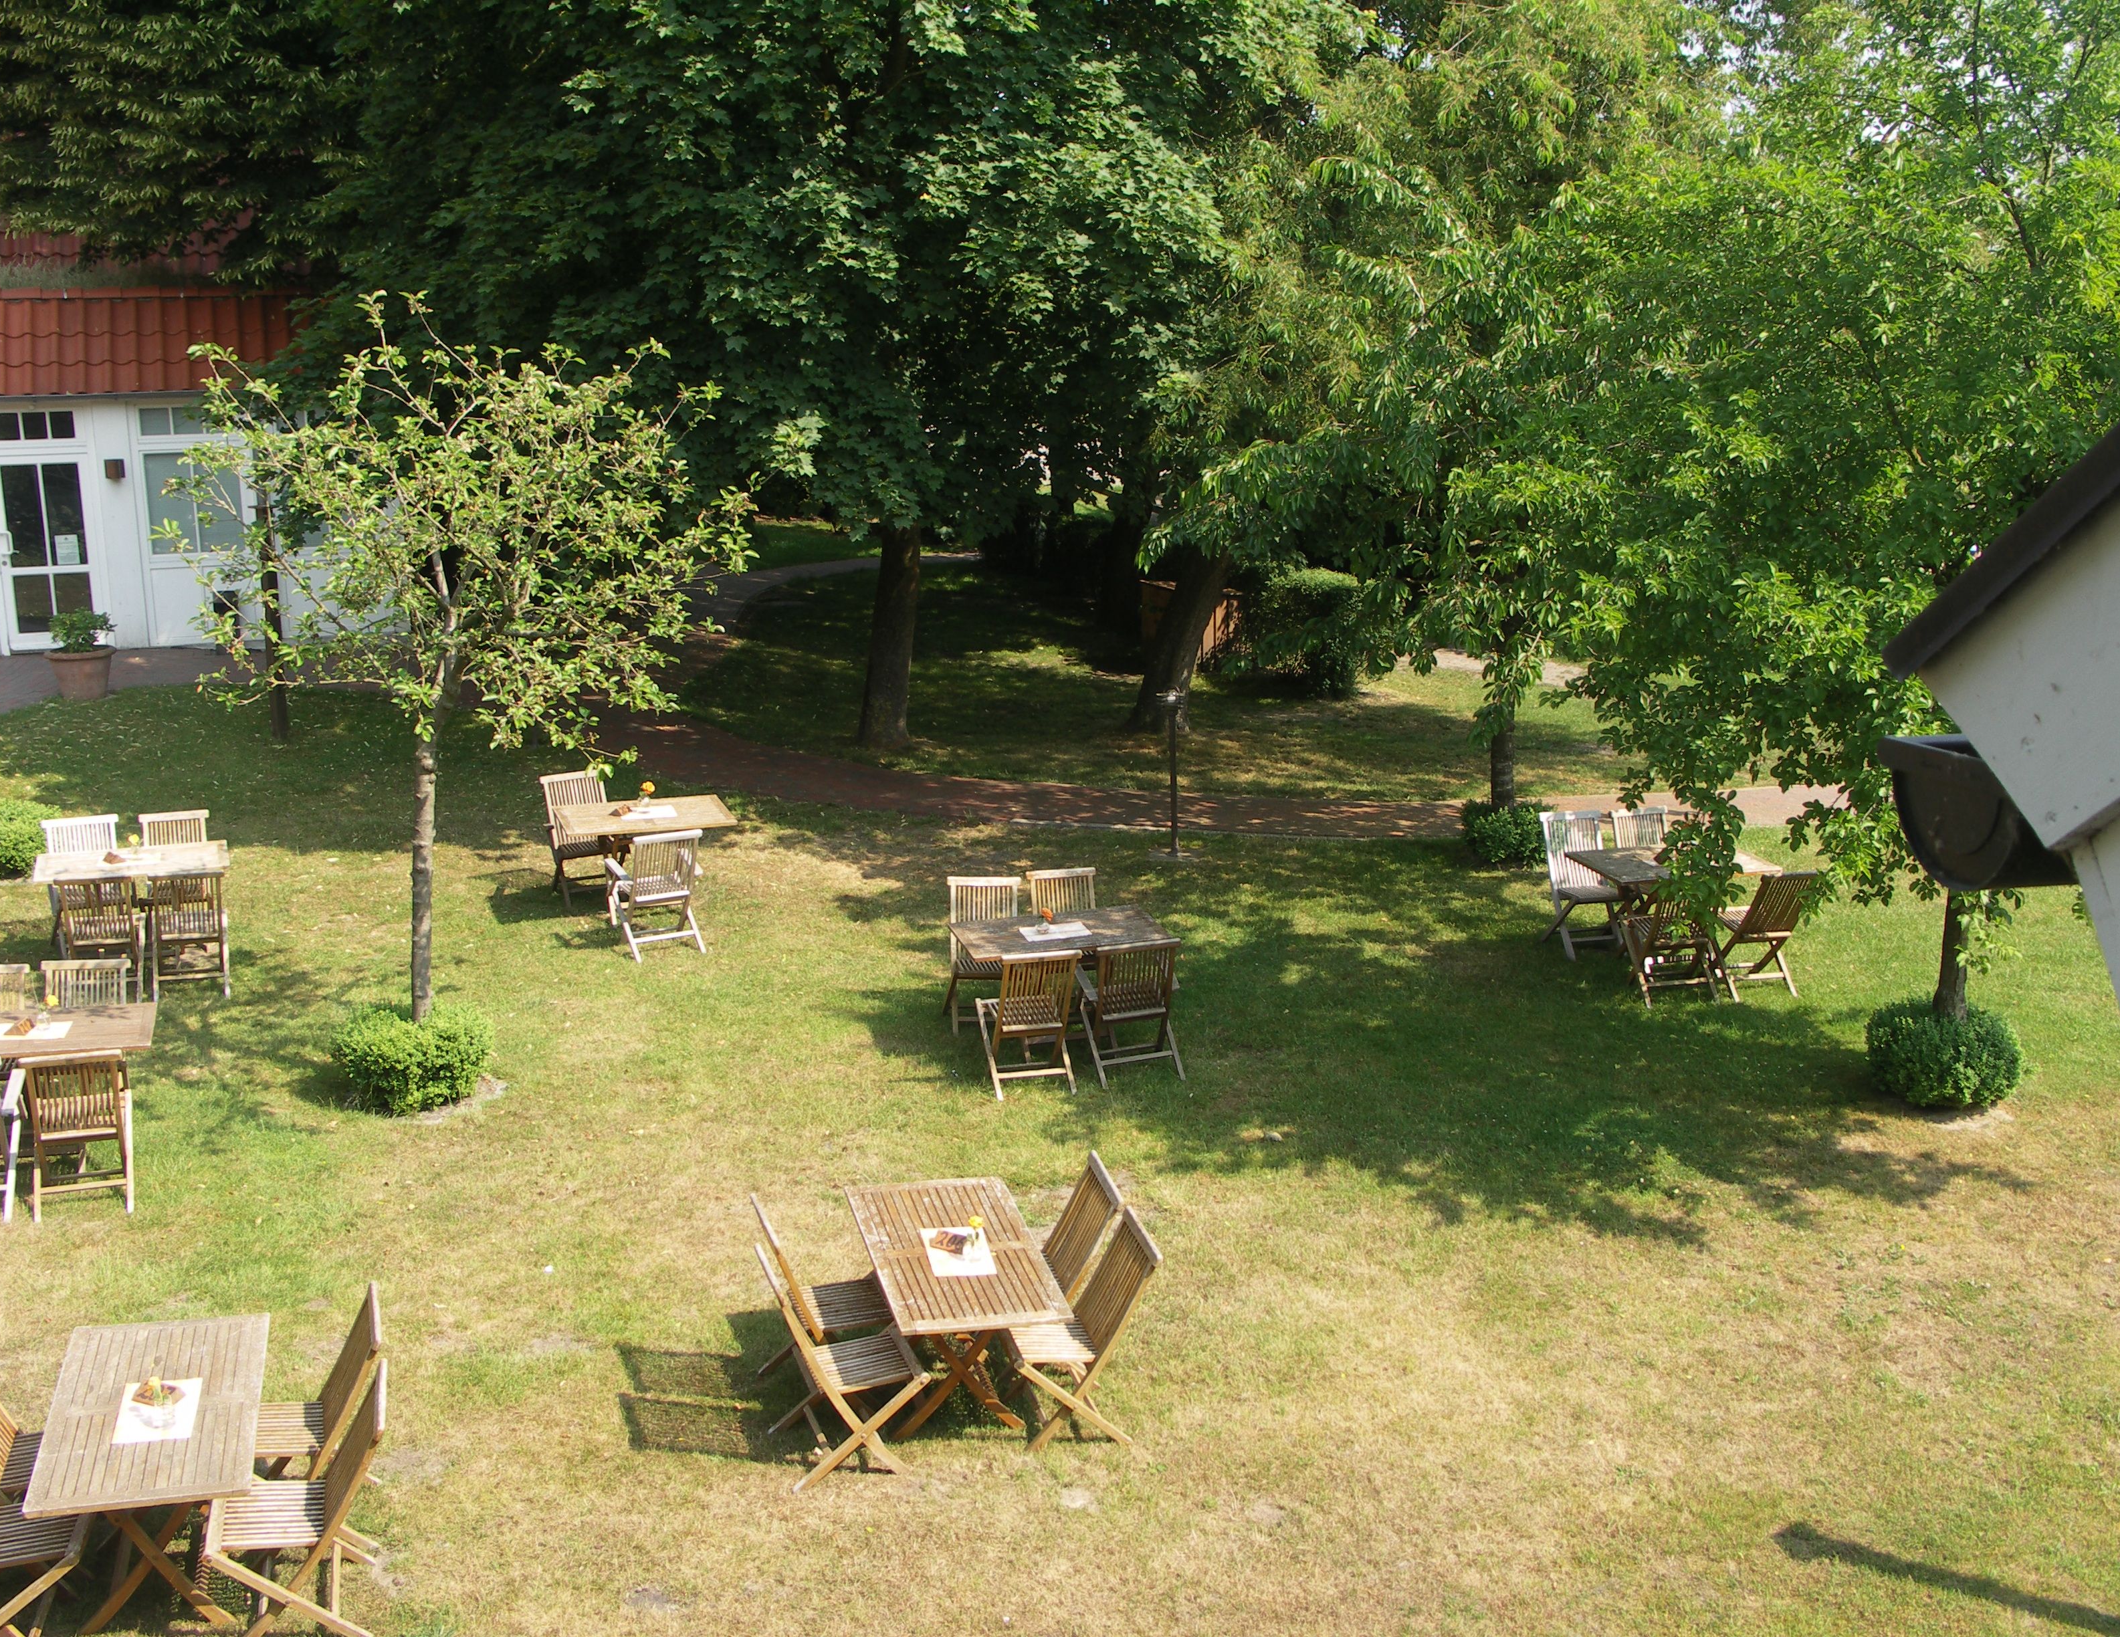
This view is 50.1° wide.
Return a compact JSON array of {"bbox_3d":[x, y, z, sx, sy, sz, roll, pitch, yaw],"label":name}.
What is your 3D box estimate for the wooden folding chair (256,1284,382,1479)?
[{"bbox_3d":[-2.900,2.329,8.724,0.604,0.888,0.476,-3,18,-16],"label":"wooden folding chair"}]

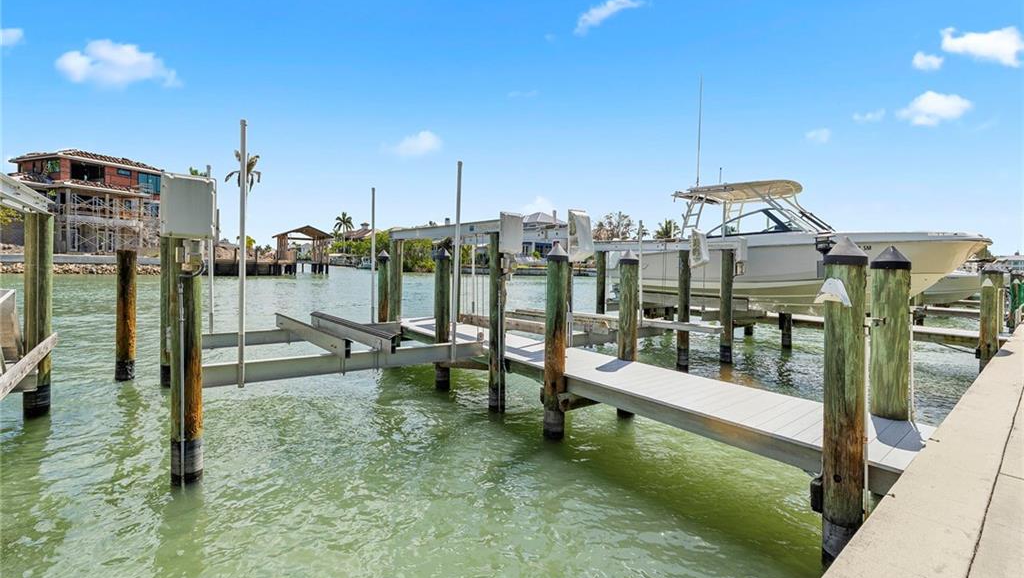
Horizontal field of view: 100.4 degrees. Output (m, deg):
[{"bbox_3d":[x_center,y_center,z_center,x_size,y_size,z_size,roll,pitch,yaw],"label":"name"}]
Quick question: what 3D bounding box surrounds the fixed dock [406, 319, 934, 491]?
[{"bbox_3d":[0.389,1.185,7.354,1.400,0.260,9.900,-2,5,-39],"label":"fixed dock"}]

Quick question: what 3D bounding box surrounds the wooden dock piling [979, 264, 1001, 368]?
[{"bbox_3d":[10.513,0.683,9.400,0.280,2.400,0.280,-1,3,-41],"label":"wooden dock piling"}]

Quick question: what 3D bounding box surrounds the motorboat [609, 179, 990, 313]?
[{"bbox_3d":[6.582,-1.181,12.100,2.900,3.400,9.200,-1,3,-41],"label":"motorboat"}]

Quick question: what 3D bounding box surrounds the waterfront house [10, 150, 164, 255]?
[{"bbox_3d":[-56.152,-11.017,57.500,11.500,12.600,12.500,2,3,19],"label":"waterfront house"}]

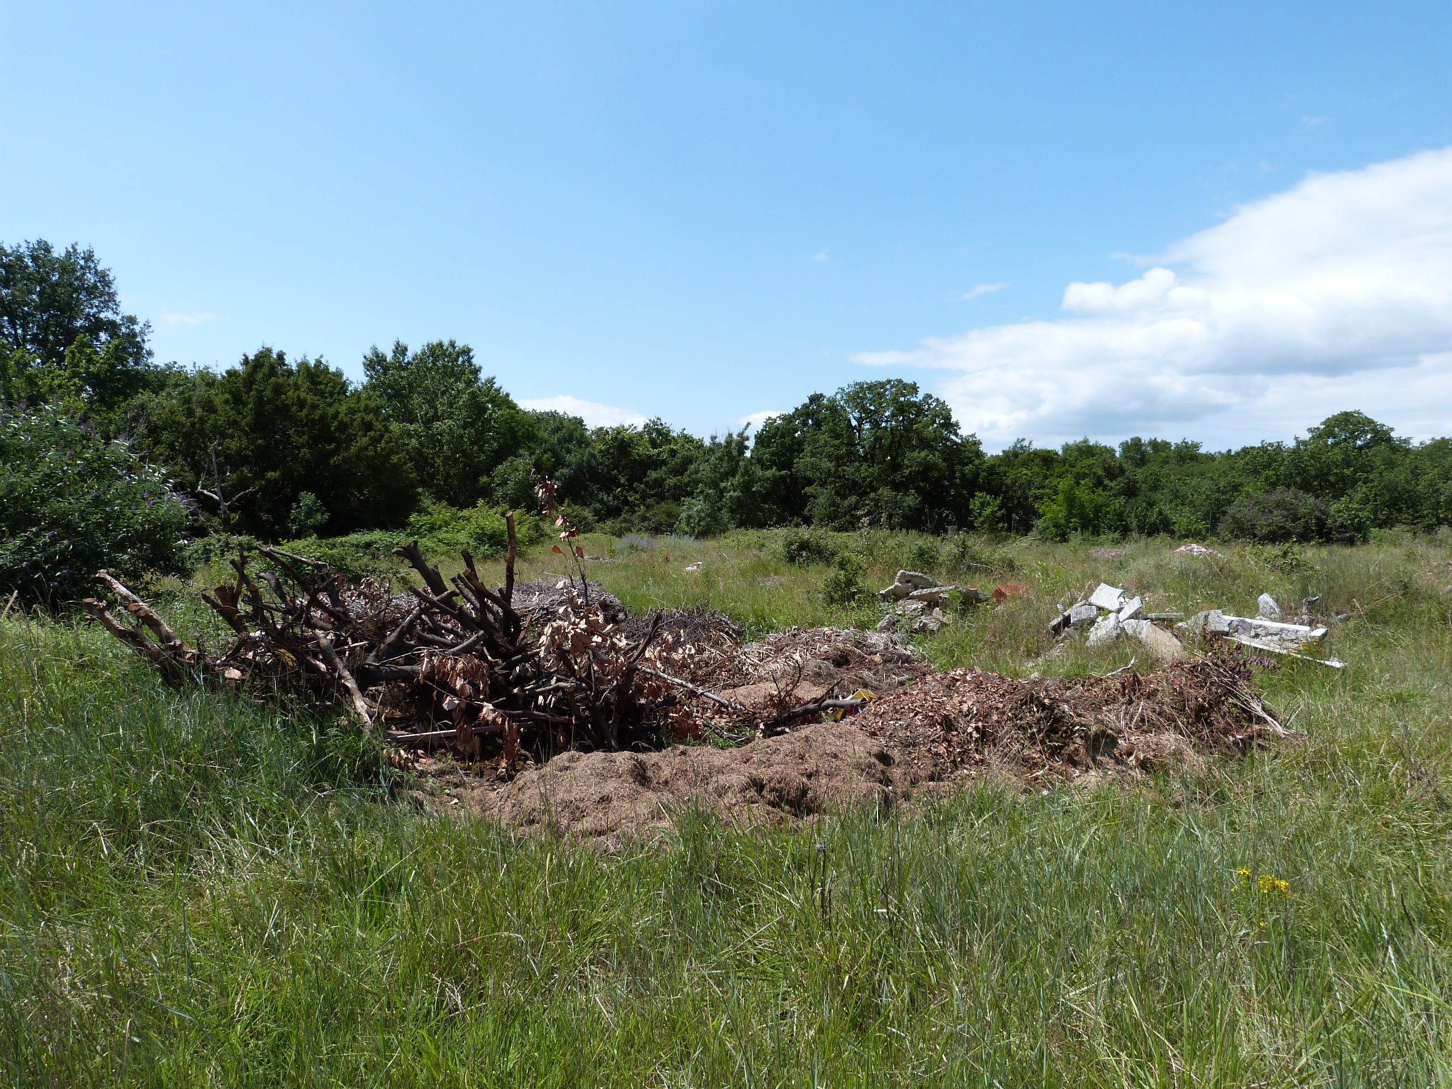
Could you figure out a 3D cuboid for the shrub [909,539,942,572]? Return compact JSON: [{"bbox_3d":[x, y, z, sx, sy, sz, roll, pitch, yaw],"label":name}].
[{"bbox_3d":[3.610,0.220,19.000,0.640,0.660,0.600,0,1,0],"label":"shrub"}]

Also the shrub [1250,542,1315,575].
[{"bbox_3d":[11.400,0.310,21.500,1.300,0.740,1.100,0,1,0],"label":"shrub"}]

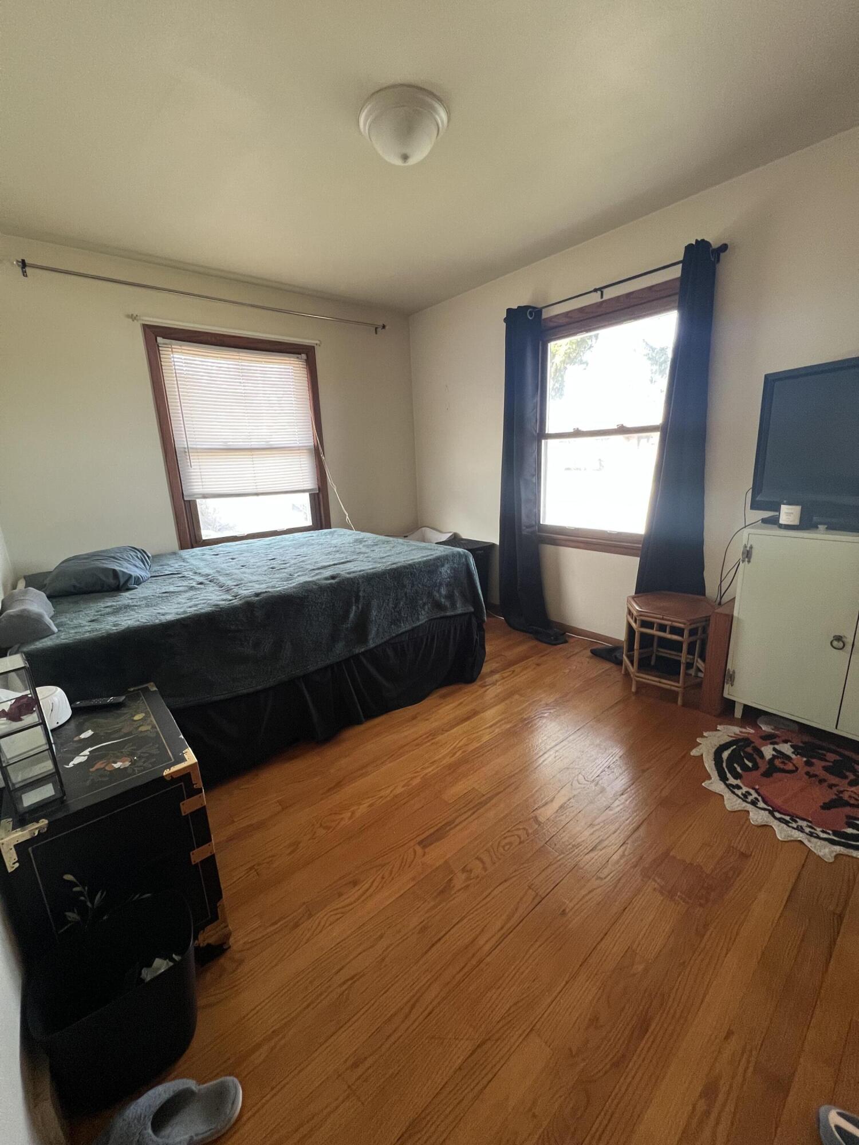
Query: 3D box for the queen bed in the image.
[{"bbox_3d":[-0.985,0.307,2.506,1.990,0.745,1.580,-14,19,-38],"label":"queen bed"}]

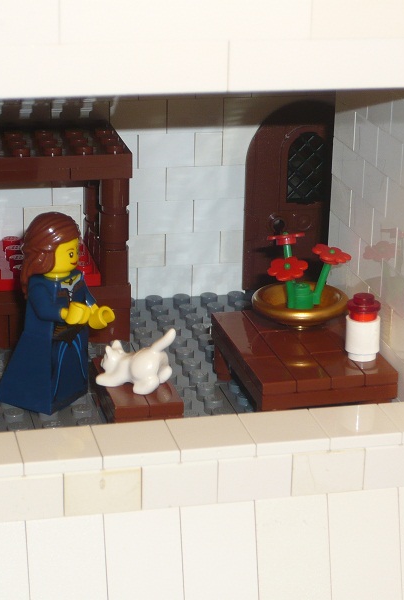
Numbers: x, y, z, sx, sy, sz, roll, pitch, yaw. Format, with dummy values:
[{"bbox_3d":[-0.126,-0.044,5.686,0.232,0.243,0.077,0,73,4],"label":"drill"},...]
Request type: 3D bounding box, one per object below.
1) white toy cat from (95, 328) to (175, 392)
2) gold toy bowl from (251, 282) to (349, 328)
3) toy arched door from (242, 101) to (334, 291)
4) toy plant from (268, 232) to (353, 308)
[{"bbox_3d":[-0.014,0.013,0.355,0.019,0.015,0.011,11,22,26],"label":"white toy cat"},{"bbox_3d":[0.024,0.003,0.380,0.024,0.006,0.024,1,20,0],"label":"gold toy bowl"},{"bbox_3d":[0.029,-0.030,0.444,0.034,0.055,0.005,-3,20,-13],"label":"toy arched door"},{"bbox_3d":[0.026,-0.006,0.377,0.021,0.018,0.021,1,20,0],"label":"toy plant"}]

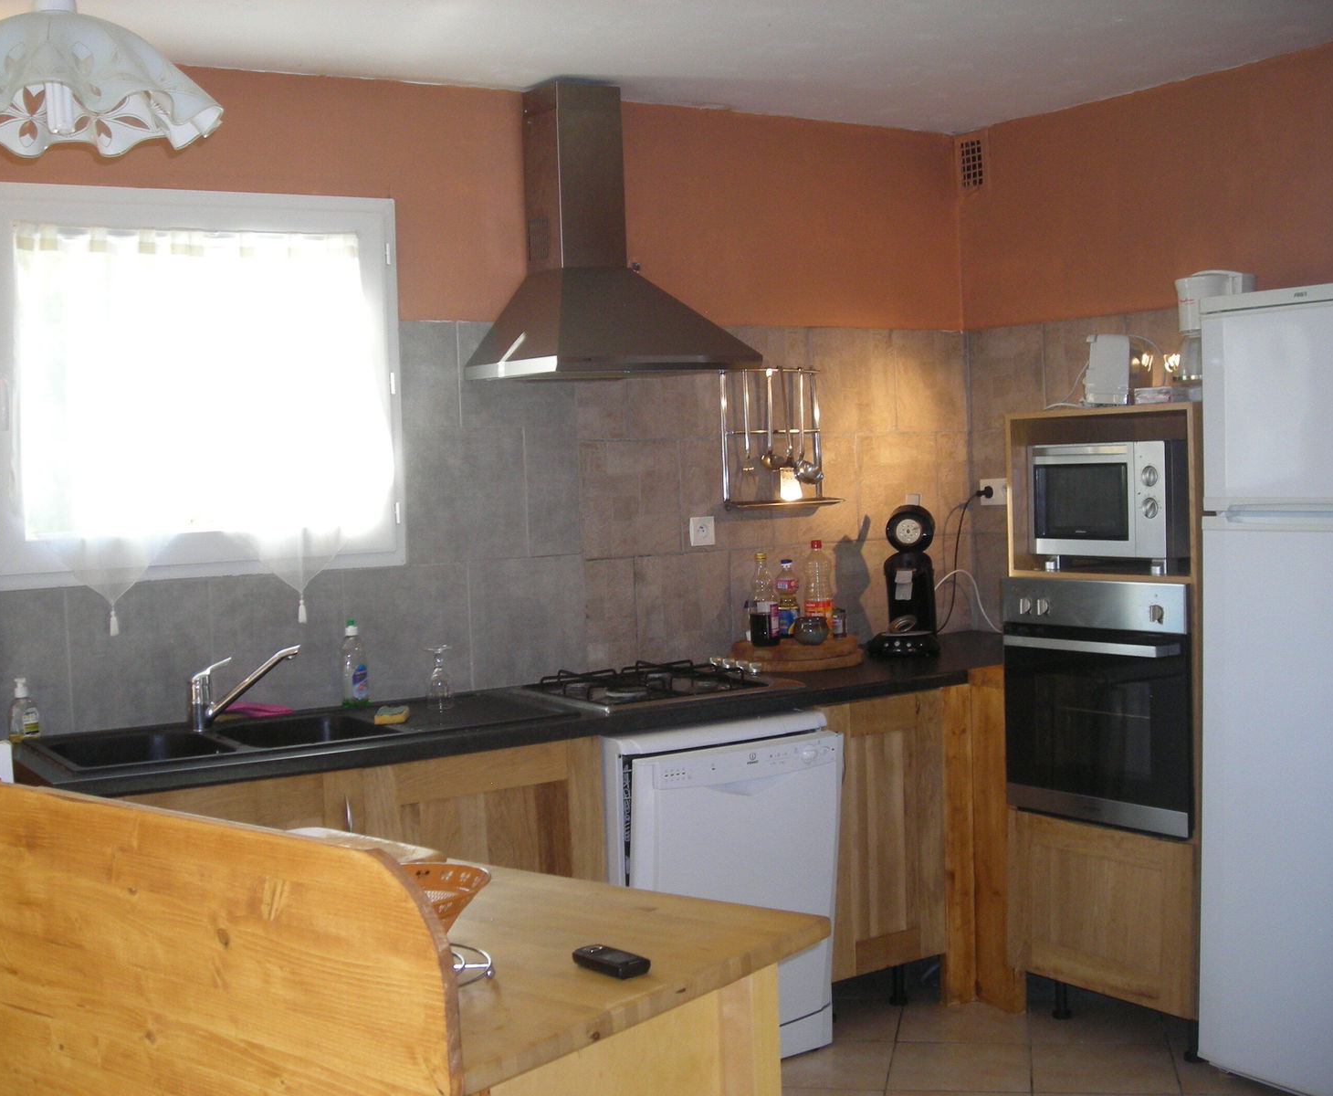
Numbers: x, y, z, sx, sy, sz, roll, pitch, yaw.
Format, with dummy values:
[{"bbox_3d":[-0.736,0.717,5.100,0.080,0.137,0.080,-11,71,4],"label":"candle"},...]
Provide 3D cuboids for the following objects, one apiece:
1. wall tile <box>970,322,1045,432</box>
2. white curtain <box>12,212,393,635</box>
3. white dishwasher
[{"bbox_3d":[1.036,-0.516,4.873,0.012,0.310,0.325,-4,4,-33],"label":"wall tile"},{"bbox_3d":[-1.047,-0.290,3.742,0.910,0.940,0.050,-4,4,-31],"label":"white curtain"},{"bbox_3d":[0.028,0.850,4.059,0.600,0.860,0.640,-4,4,-31],"label":"white dishwasher"}]

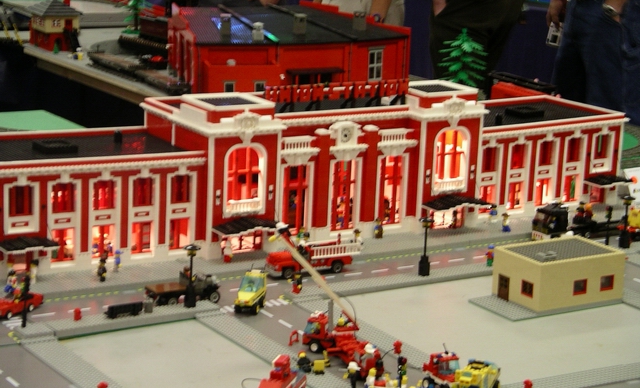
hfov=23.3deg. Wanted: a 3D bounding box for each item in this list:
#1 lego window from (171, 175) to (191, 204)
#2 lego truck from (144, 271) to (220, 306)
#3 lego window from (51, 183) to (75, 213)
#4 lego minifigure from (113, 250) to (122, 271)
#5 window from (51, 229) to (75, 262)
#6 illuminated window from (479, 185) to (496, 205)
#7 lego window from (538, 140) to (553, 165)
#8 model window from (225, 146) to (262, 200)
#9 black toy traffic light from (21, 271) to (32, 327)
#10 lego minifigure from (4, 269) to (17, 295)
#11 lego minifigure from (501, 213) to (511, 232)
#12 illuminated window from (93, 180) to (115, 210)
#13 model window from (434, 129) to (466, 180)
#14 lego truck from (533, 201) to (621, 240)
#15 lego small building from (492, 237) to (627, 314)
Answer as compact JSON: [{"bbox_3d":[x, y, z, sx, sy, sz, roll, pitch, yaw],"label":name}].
[{"bbox_3d":[-0.261,-0.009,2.921,0.041,0.057,0.010,-6,15,-32],"label":"lego window"},{"bbox_3d":[-0.242,0.166,2.752,0.126,0.058,0.050,-6,15,-32],"label":"lego truck"},{"bbox_3d":[-0.473,0.008,2.866,0.046,0.056,0.011,-6,15,-32],"label":"lego window"},{"bbox_3d":[-0.377,0.124,2.889,0.013,0.040,0.017,-5,15,-32],"label":"lego minifigure"},{"bbox_3d":[-0.466,0.094,2.814,0.043,0.062,0.010,-6,15,-32],"label":"window"},{"bbox_3d":[0.367,0.010,3.400,0.037,0.056,0.010,-6,16,-31],"label":"illuminated window"},{"bbox_3d":[0.504,-0.091,3.482,0.042,0.058,0.011,-6,15,-32],"label":"lego window"},{"bbox_3d":[-0.147,-0.040,3.035,0.072,0.101,0.014,-6,16,-31],"label":"model window"},{"bbox_3d":[-0.488,0.177,2.572,0.015,0.087,0.009,-6,16,-31],"label":"black toy traffic light"},{"bbox_3d":[-0.541,0.154,2.728,0.023,0.042,0.016,-7,16,-37],"label":"lego minifigure"},{"bbox_3d":[0.395,0.058,3.269,0.018,0.043,0.023,0,13,-13],"label":"lego minifigure"},{"bbox_3d":[-0.400,0.002,2.879,0.045,0.054,0.012,-5,15,-32],"label":"illuminated window"},{"bbox_3d":[0.277,-0.084,3.295,0.067,0.105,0.014,-6,16,-31],"label":"model window"},{"bbox_3d":[0.542,0.055,3.280,0.200,0.078,0.050,-6,15,-32],"label":"lego truck"},{"bbox_3d":[0.434,0.145,2.820,0.198,0.088,0.130,-6,15,-32],"label":"lego small building"}]

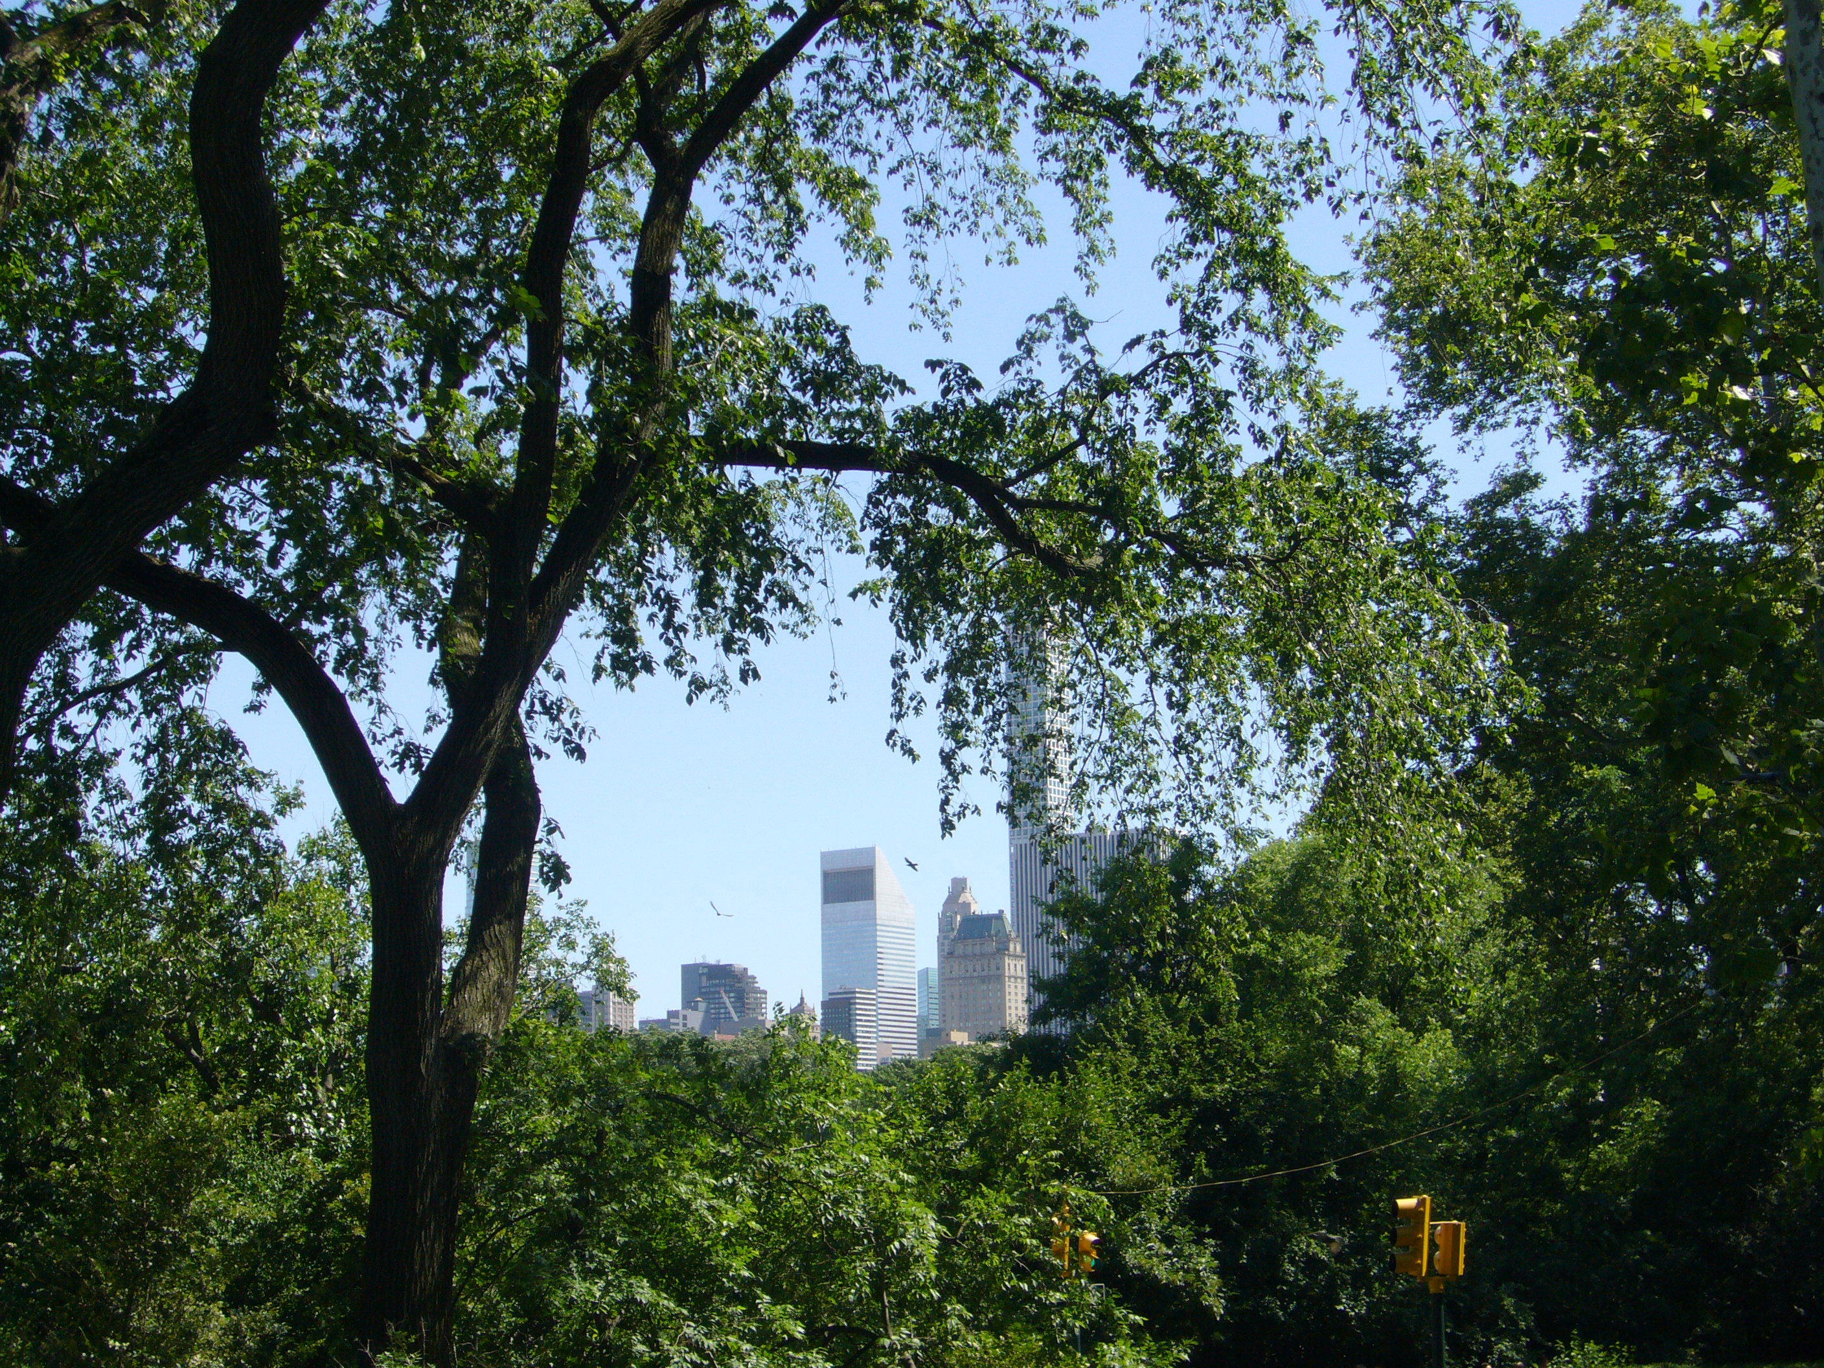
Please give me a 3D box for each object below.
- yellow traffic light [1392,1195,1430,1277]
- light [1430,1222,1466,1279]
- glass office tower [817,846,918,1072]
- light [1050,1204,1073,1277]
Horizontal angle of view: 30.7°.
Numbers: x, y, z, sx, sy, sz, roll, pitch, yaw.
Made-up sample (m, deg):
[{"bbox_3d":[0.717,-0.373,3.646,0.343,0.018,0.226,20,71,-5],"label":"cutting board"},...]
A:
[{"bbox_3d":[4.718,5.227,31.400,0.330,0.750,0.250,0,-9,-4],"label":"yellow traffic light"},{"bbox_3d":[5.123,5.409,31.700,0.250,0.510,0.320,0,-9,-6],"label":"light"},{"bbox_3d":[-29.346,257.125,2337.347,47.900,279.000,47.900,-7,-11,33],"label":"glass office tower"},{"bbox_3d":[1.822,6.878,41.000,0.330,0.750,0.250,-1,-9,2],"label":"light"}]

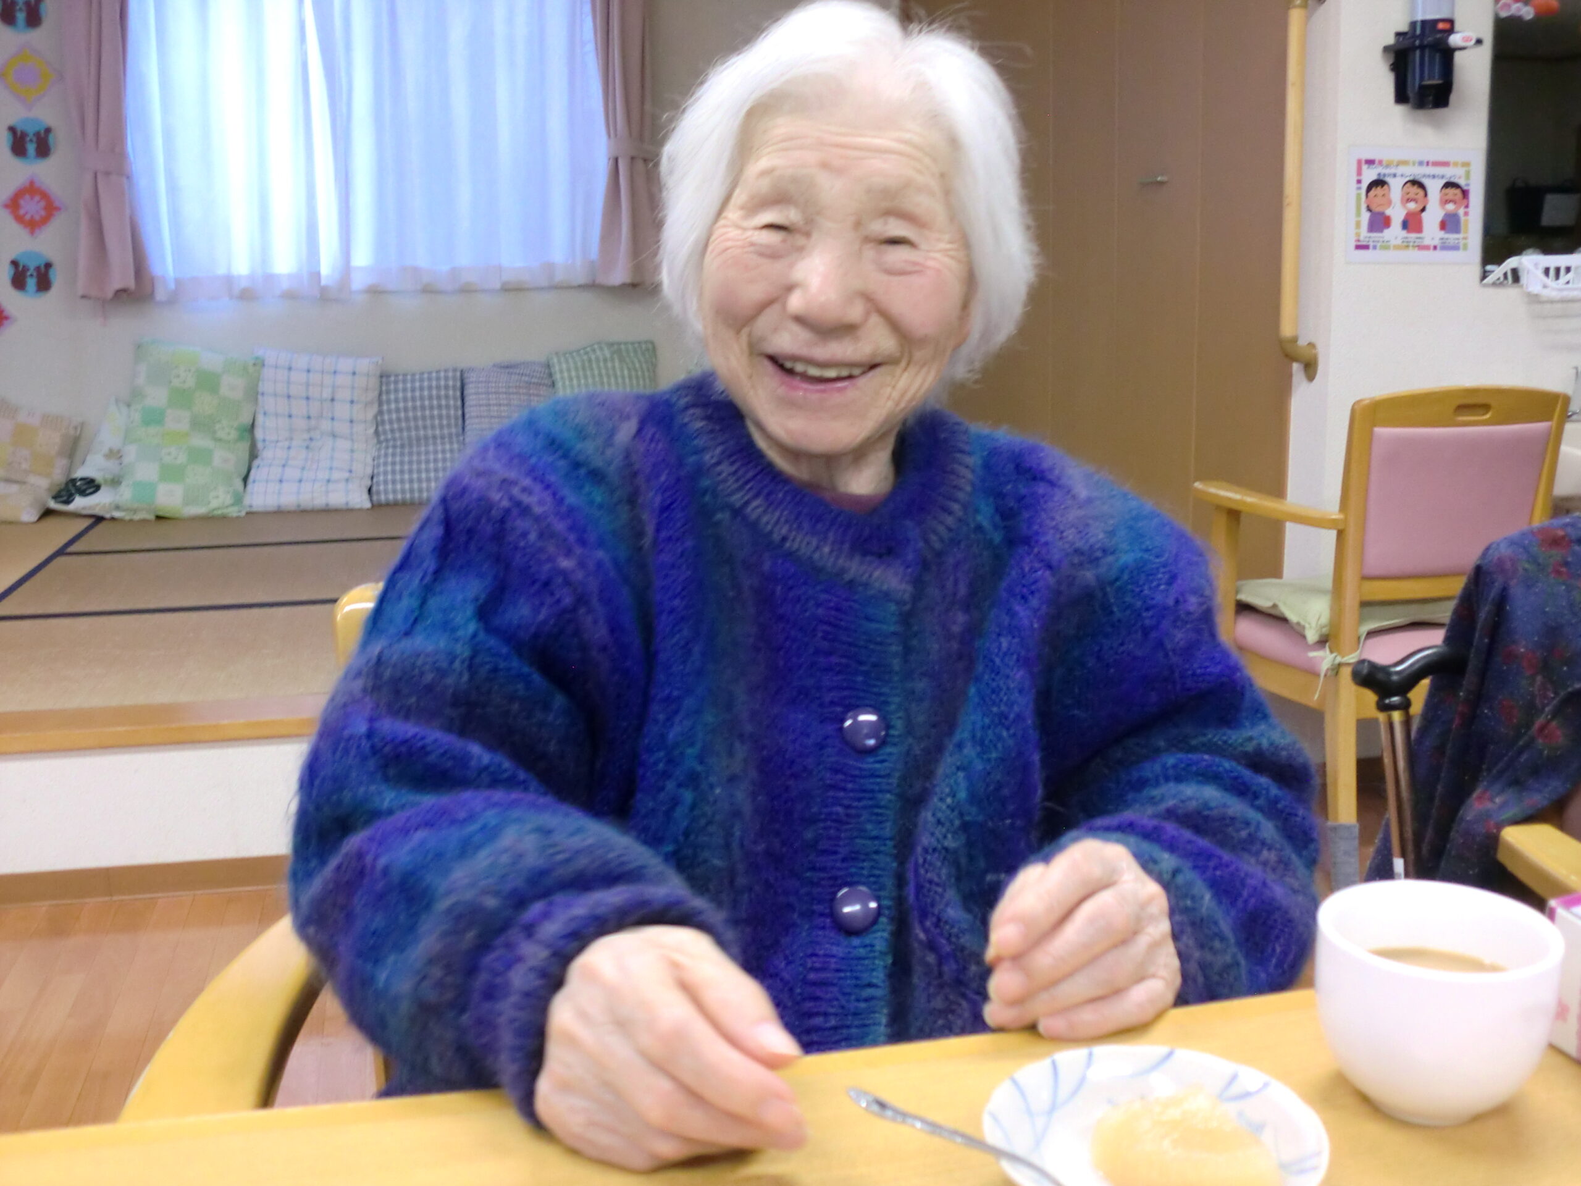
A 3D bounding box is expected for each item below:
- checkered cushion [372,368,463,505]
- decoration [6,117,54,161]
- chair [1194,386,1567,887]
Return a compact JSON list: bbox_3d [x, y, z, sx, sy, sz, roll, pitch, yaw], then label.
[{"bbox_3d":[-1.215,-0.505,5.162,0.330,0.450,0.120,-3,0,-12],"label":"checkered cushion"},{"bbox_3d":[-2.325,-1.387,4.886,0.142,0.140,0.010,-3,12,-12],"label":"decoration"},{"bbox_3d":[1.005,0.056,2.776,0.480,0.820,0.520,-5,12,-19],"label":"chair"}]

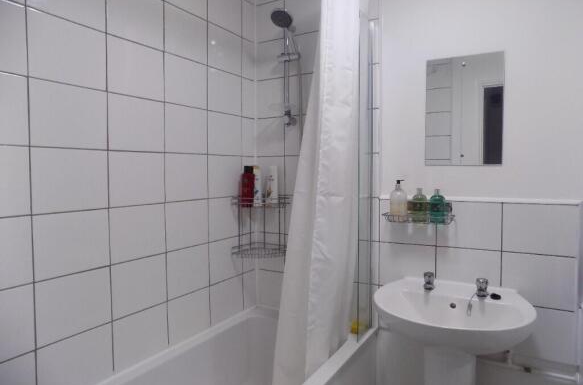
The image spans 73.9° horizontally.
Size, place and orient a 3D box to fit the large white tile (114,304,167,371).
[{"bbox_3d":[-0.574,0.542,1.477,0.010,0.188,0.248,2,3,30],"label":"large white tile"}]

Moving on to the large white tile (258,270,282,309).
[{"bbox_3d":[-0.111,0.530,2.106,0.187,0.197,0.010,1,3,30],"label":"large white tile"}]

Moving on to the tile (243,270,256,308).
[{"bbox_3d":[-0.220,0.513,2.072,0.010,0.191,0.115,1,3,30],"label":"tile"}]

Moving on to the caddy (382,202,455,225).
[{"bbox_3d":[0.531,0.085,1.622,0.272,0.069,0.105,2,3,30],"label":"caddy"}]

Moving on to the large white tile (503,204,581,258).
[{"bbox_3d":[0.930,0.140,1.458,0.237,0.189,0.010,1,3,30],"label":"large white tile"}]

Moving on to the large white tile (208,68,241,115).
[{"bbox_3d":[-0.323,-0.480,1.869,0.010,0.200,0.250,1,3,30],"label":"large white tile"}]

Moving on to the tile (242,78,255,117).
[{"bbox_3d":[-0.225,-0.482,2.022,0.010,0.197,0.113,1,3,30],"label":"tile"}]

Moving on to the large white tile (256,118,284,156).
[{"bbox_3d":[-0.111,-0.288,2.048,0.182,0.200,0.010,1,3,30],"label":"large white tile"}]

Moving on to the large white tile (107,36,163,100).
[{"bbox_3d":[-0.568,-0.450,1.431,0.010,0.197,0.249,1,3,30],"label":"large white tile"}]

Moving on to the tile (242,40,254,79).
[{"bbox_3d":[-0.228,-0.699,2.041,0.010,0.200,0.118,1,3,30],"label":"tile"}]

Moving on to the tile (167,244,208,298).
[{"bbox_3d":[-0.447,0.337,1.686,0.010,0.198,0.248,2,3,30],"label":"tile"}]

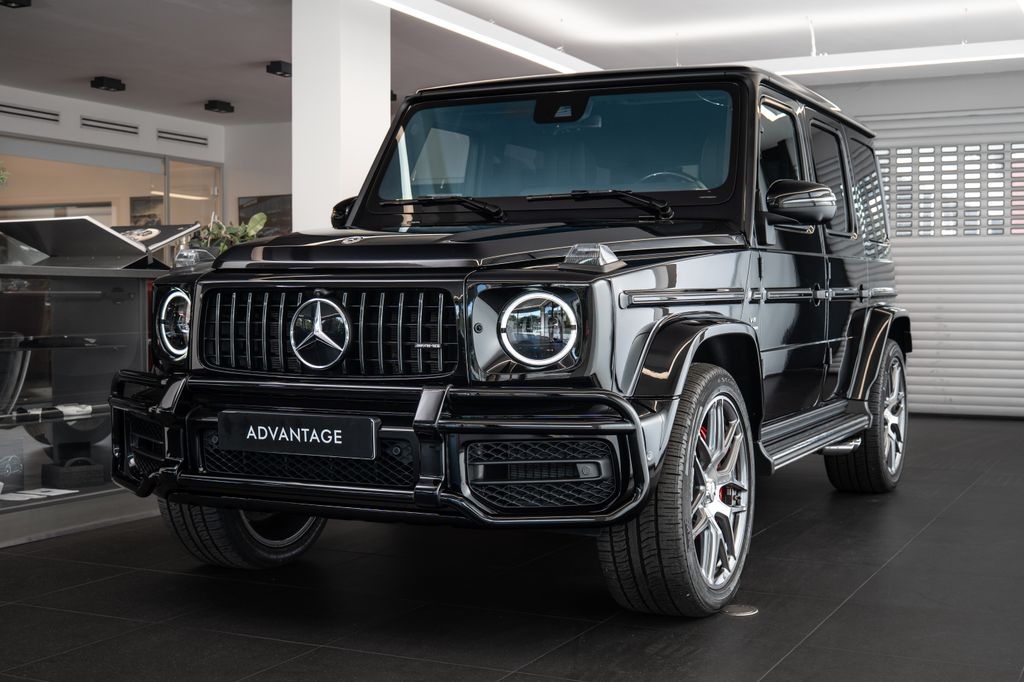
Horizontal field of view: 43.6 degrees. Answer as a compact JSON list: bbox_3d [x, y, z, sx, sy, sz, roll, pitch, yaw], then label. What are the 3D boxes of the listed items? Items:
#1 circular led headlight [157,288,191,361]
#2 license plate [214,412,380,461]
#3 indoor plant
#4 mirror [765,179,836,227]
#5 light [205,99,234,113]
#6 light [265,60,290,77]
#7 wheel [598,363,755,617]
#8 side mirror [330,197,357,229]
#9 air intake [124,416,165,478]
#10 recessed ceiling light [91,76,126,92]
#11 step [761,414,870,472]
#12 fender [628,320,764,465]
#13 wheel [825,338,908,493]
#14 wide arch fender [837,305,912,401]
[{"bbox_3d":[-1.042,-0.054,4.101,0.230,0.230,0.110,2,3,39],"label":"circular led headlight"},{"bbox_3d":[-0.603,0.262,3.583,0.530,0.113,0.025,1,2,27],"label":"license plate"},{"bbox_3d":[-1.710,-0.588,7.800,0.420,0.420,0.400,0,2,0],"label":"indoor plant"},{"bbox_3d":[1.060,-0.512,4.714,0.250,0.175,0.140,1,2,27],"label":"mirror"},{"bbox_3d":[-2.822,-2.268,12.369,0.150,0.090,0.250,1,2,27],"label":"light"},{"bbox_3d":[-1.793,-2.136,10.030,0.130,0.100,0.250,1,2,27],"label":"light"},{"bbox_3d":[0.527,0.456,3.980,0.300,0.785,0.790,1,2,25],"label":"wheel"},{"bbox_3d":[-0.675,-0.541,5.559,0.250,0.175,0.140,1,2,27],"label":"side mirror"},{"bbox_3d":[-1.111,0.340,4.052,0.360,0.185,0.090,1,2,42],"label":"air intake"},{"bbox_3d":[-3.500,-2.230,11.098,0.150,0.090,0.250,1,2,27],"label":"recessed ceiling light"},{"bbox_3d":[1.224,0.382,5.251,0.155,0.120,1.740,1,2,27],"label":"step"},{"bbox_3d":[0.582,0.116,3.906,0.170,0.420,1.060,1,2,27],"label":"fender"},{"bbox_3d":[1.833,0.371,6.578,0.284,0.785,0.785,1,2,27],"label":"wheel"},{"bbox_3d":[1.868,0.033,6.459,0.170,0.430,1.140,1,2,27],"label":"wide arch fender"}]

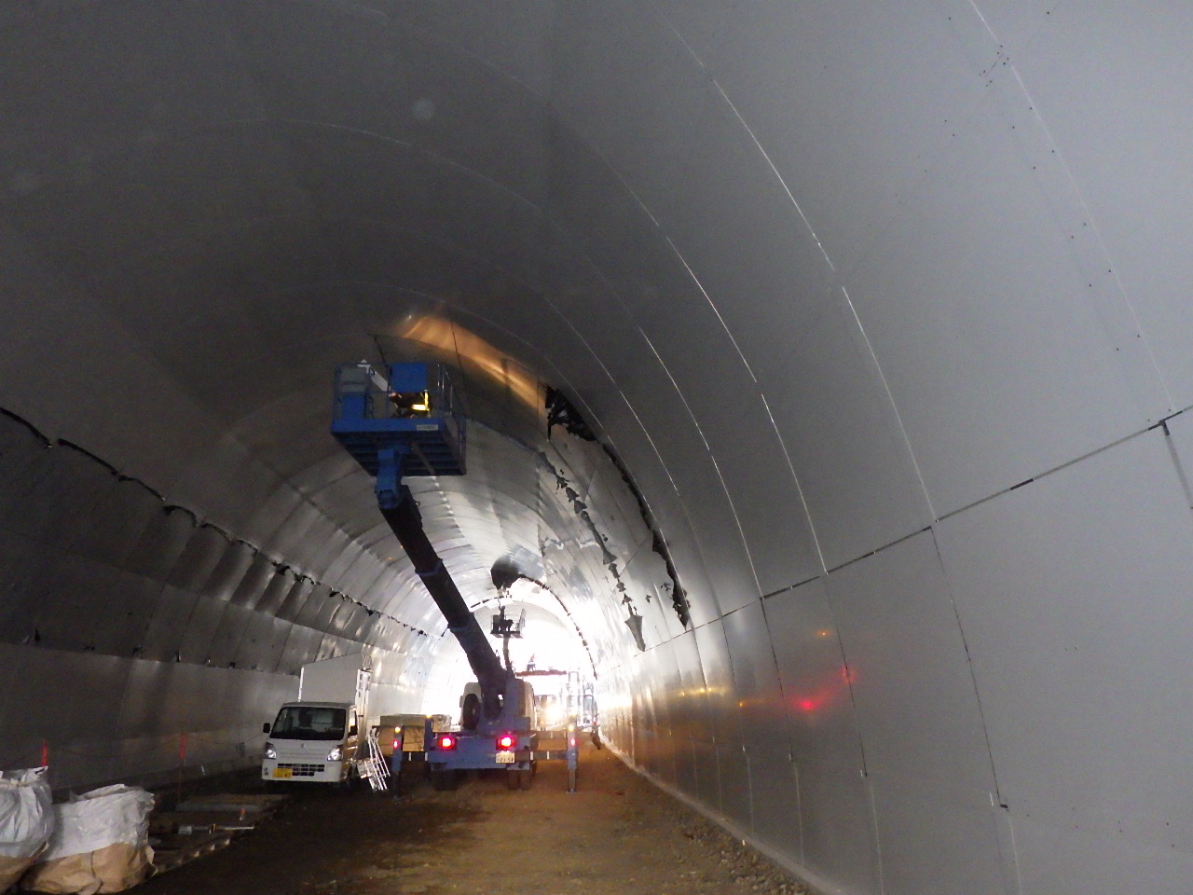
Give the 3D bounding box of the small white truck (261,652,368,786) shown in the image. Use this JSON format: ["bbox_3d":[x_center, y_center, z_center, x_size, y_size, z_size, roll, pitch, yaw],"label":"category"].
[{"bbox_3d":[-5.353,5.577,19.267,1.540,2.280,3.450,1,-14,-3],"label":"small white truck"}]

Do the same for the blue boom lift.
[{"bbox_3d":[-3.033,3.283,20.823,3.720,7.500,9.000,1,-14,-3],"label":"blue boom lift"}]

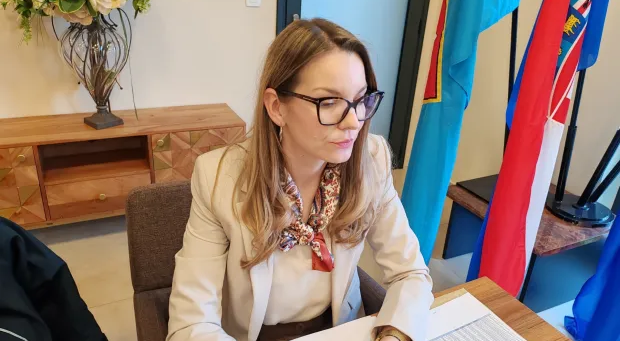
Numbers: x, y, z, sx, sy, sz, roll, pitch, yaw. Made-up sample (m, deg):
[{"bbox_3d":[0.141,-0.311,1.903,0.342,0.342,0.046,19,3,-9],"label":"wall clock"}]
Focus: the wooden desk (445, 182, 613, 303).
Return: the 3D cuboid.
[{"bbox_3d":[1.032,0.336,2.359,0.580,0.395,0.590,-9,28,-25],"label":"wooden desk"}]

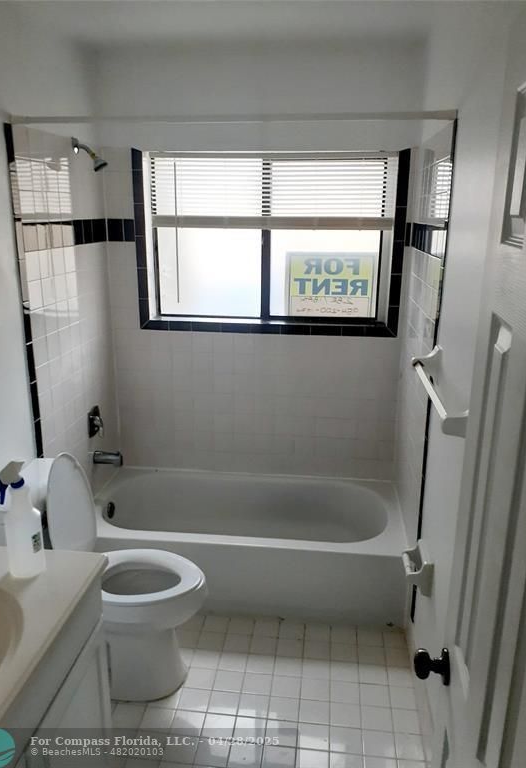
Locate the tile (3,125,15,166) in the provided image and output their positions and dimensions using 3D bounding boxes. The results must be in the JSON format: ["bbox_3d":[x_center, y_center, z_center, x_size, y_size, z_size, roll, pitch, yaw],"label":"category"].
[{"bbox_3d":[-0.887,-0.827,2.092,0.010,0.150,0.051,2,15,6],"label":"tile"}]

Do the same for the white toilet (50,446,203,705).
[{"bbox_3d":[-0.568,0.691,2.268,0.706,0.862,0.394,2,15,6],"label":"white toilet"}]

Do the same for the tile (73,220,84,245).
[{"bbox_3d":[-0.829,-0.676,2.675,0.010,0.108,0.111,2,15,6],"label":"tile"}]

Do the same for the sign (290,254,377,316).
[{"bbox_3d":[0.341,-0.502,3.059,0.446,0.327,0.010,2,15,6],"label":"sign"}]

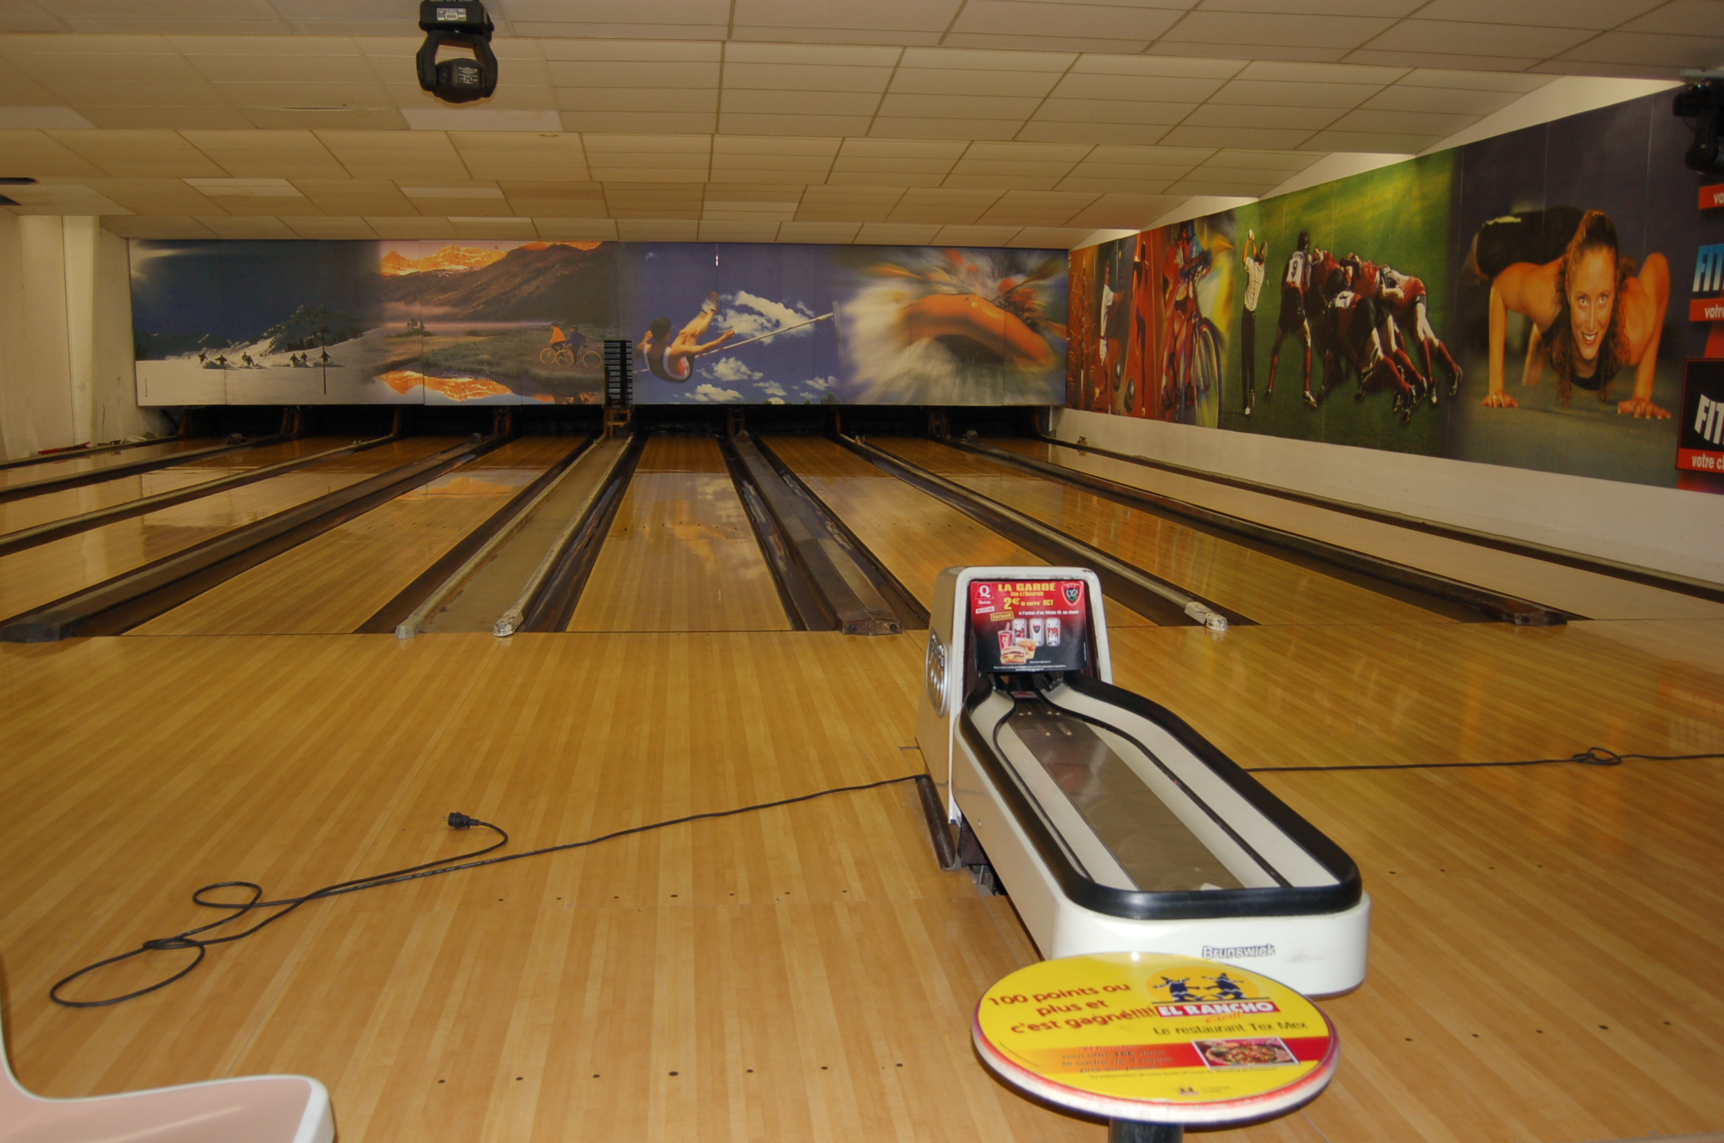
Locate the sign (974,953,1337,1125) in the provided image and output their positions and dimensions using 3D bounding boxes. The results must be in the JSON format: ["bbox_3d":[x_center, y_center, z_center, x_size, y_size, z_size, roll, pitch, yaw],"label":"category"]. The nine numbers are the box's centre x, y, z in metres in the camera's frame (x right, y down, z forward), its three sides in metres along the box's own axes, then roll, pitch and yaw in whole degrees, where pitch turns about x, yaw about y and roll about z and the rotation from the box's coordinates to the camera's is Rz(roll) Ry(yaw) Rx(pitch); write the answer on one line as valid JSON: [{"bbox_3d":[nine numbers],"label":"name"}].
[{"bbox_3d":[0.315,0.522,1.623,0.390,0.030,0.390,0,8,-7],"label":"sign"}]

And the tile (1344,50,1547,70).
[{"bbox_3d":[3.537,-3.120,8.721,1.240,0.020,0.310,0,3,-7],"label":"tile"}]

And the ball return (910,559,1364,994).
[{"bbox_3d":[0.483,0.445,3.287,0.510,0.790,2.030,0,8,-7],"label":"ball return"}]

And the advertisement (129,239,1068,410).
[{"bbox_3d":[-3.923,-3.943,23.035,14.780,2.650,0.060,0,8,-7],"label":"advertisement"}]

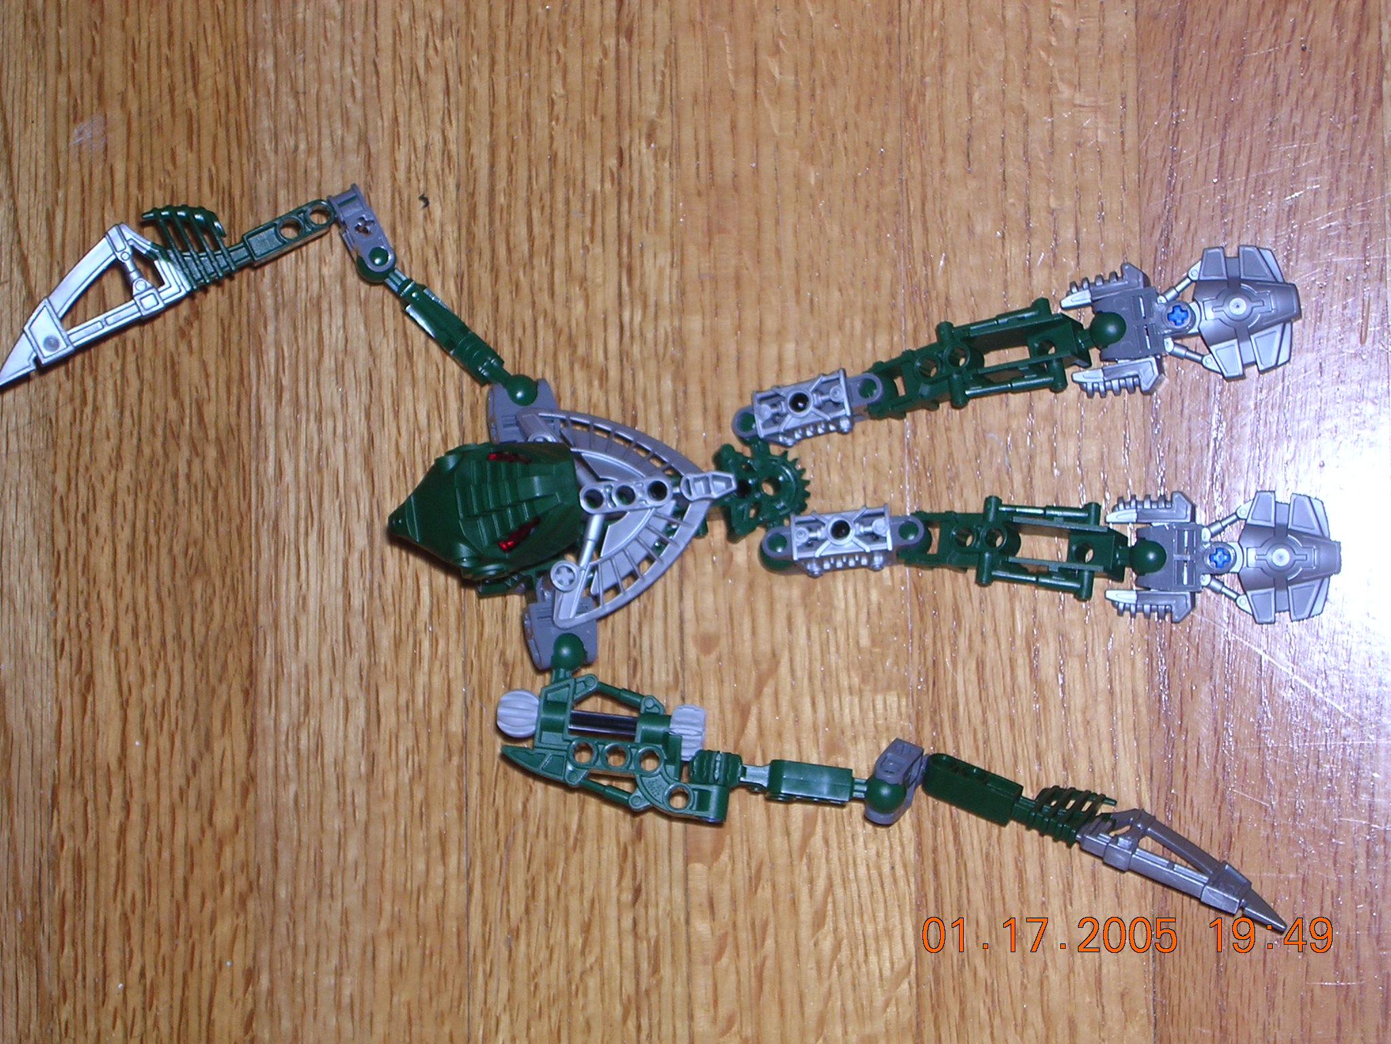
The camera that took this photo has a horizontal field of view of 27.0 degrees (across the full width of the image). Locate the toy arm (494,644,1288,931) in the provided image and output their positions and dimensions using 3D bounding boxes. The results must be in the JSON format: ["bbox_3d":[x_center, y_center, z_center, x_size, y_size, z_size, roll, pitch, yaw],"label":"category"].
[{"bbox_3d":[0.046,0.068,0.691,0.193,0.026,0.035,16,92,14],"label":"toy arm"}]

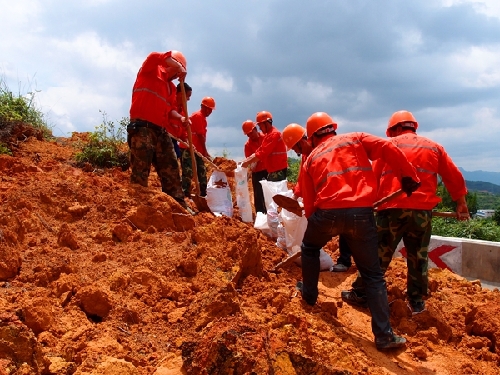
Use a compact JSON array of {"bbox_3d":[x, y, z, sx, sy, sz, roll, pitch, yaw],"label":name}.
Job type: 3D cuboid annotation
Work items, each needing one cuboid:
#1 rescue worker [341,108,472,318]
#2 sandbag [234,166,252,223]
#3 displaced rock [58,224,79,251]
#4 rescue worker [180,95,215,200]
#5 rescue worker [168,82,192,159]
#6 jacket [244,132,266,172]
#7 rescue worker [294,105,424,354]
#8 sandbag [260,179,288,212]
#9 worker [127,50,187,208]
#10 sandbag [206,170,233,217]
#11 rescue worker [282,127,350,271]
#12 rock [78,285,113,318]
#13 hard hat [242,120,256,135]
[{"bbox_3d":[1.290,0.210,3.620,0.900,1.700,0.650,0,0,-13],"label":"rescue worker"},{"bbox_3d":[-0.095,0.090,6.450,0.230,0.860,0.240,-6,0,6],"label":"sandbag"},{"bbox_3d":[-1.382,0.373,3.300,0.160,0.200,0.160,0,0,0],"label":"displaced rock"},{"bbox_3d":[-0.852,-0.664,7.100,0.480,1.660,0.500,0,0,12],"label":"rescue worker"},{"bbox_3d":[-0.970,-0.600,5.800,0.600,1.620,0.550,0,0,12],"label":"rescue worker"},{"bbox_3d":[0.107,-0.533,6.600,0.500,0.630,0.360,0,0,30],"label":"jacket"},{"bbox_3d":[0.770,0.300,3.070,0.800,1.660,0.800,0,0,-13],"label":"rescue worker"},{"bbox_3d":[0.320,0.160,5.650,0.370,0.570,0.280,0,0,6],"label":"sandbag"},{"bbox_3d":[-0.945,-0.587,4.500,0.540,1.670,0.560,0,0,30],"label":"worker"},{"bbox_3d":[-0.366,0.072,5.200,0.330,0.570,0.300,0,0,-12],"label":"sandbag"},{"bbox_3d":[0.700,0.100,4.450,0.780,1.530,0.580,0,0,-18],"label":"rescue worker"},{"bbox_3d":[-0.874,0.645,2.450,0.190,0.180,0.180,0,0,0],"label":"rock"},{"bbox_3d":[-0.010,-0.970,7.000,0.280,0.160,0.220,-38,14,-30],"label":"hard hat"}]

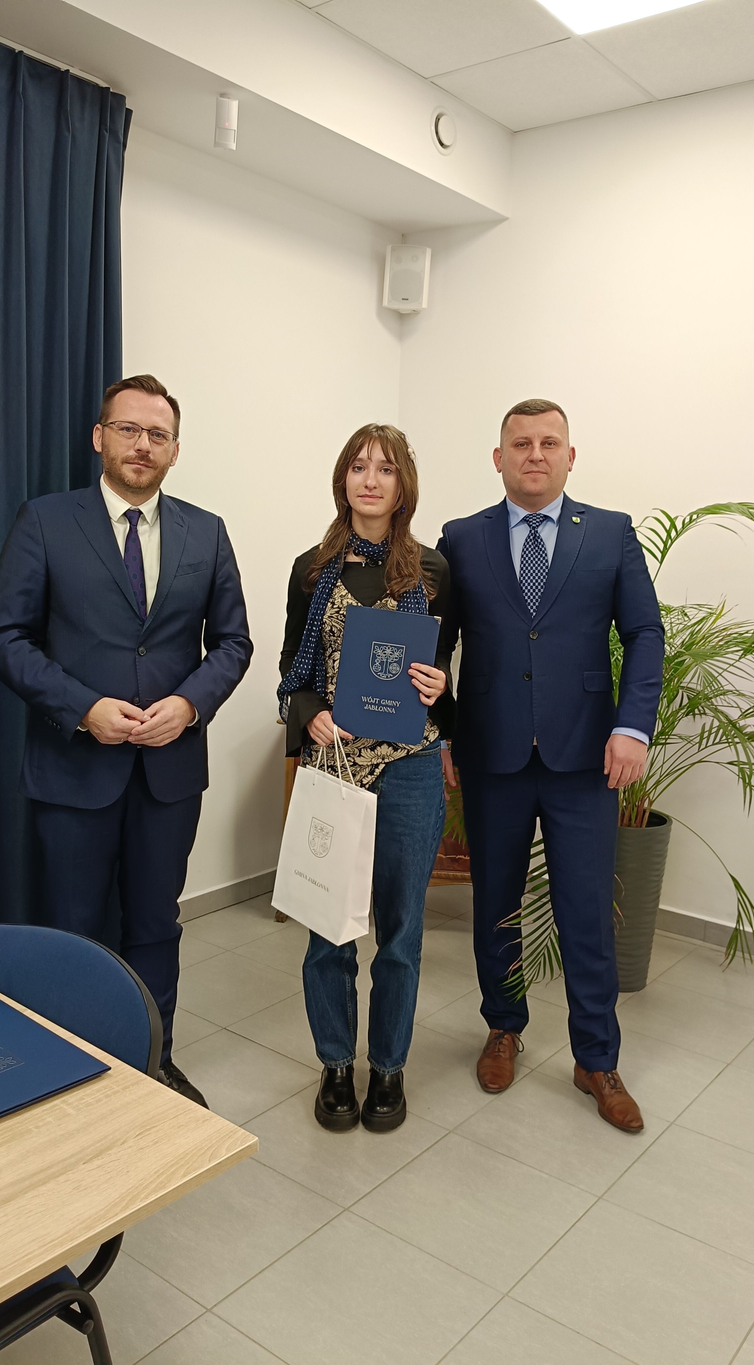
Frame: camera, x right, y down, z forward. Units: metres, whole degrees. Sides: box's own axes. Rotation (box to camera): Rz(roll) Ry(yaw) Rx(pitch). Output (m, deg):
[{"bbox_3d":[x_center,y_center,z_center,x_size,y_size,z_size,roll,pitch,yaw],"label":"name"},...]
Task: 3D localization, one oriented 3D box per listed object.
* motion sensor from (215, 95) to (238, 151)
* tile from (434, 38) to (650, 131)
[{"bbox_3d":[-0.443,-1.644,3.017,0.063,0.133,0.047,0,36,-14],"label":"motion sensor"},{"bbox_3d":[0.589,-2.097,3.611,0.600,0.020,0.600,8,10,38],"label":"tile"}]

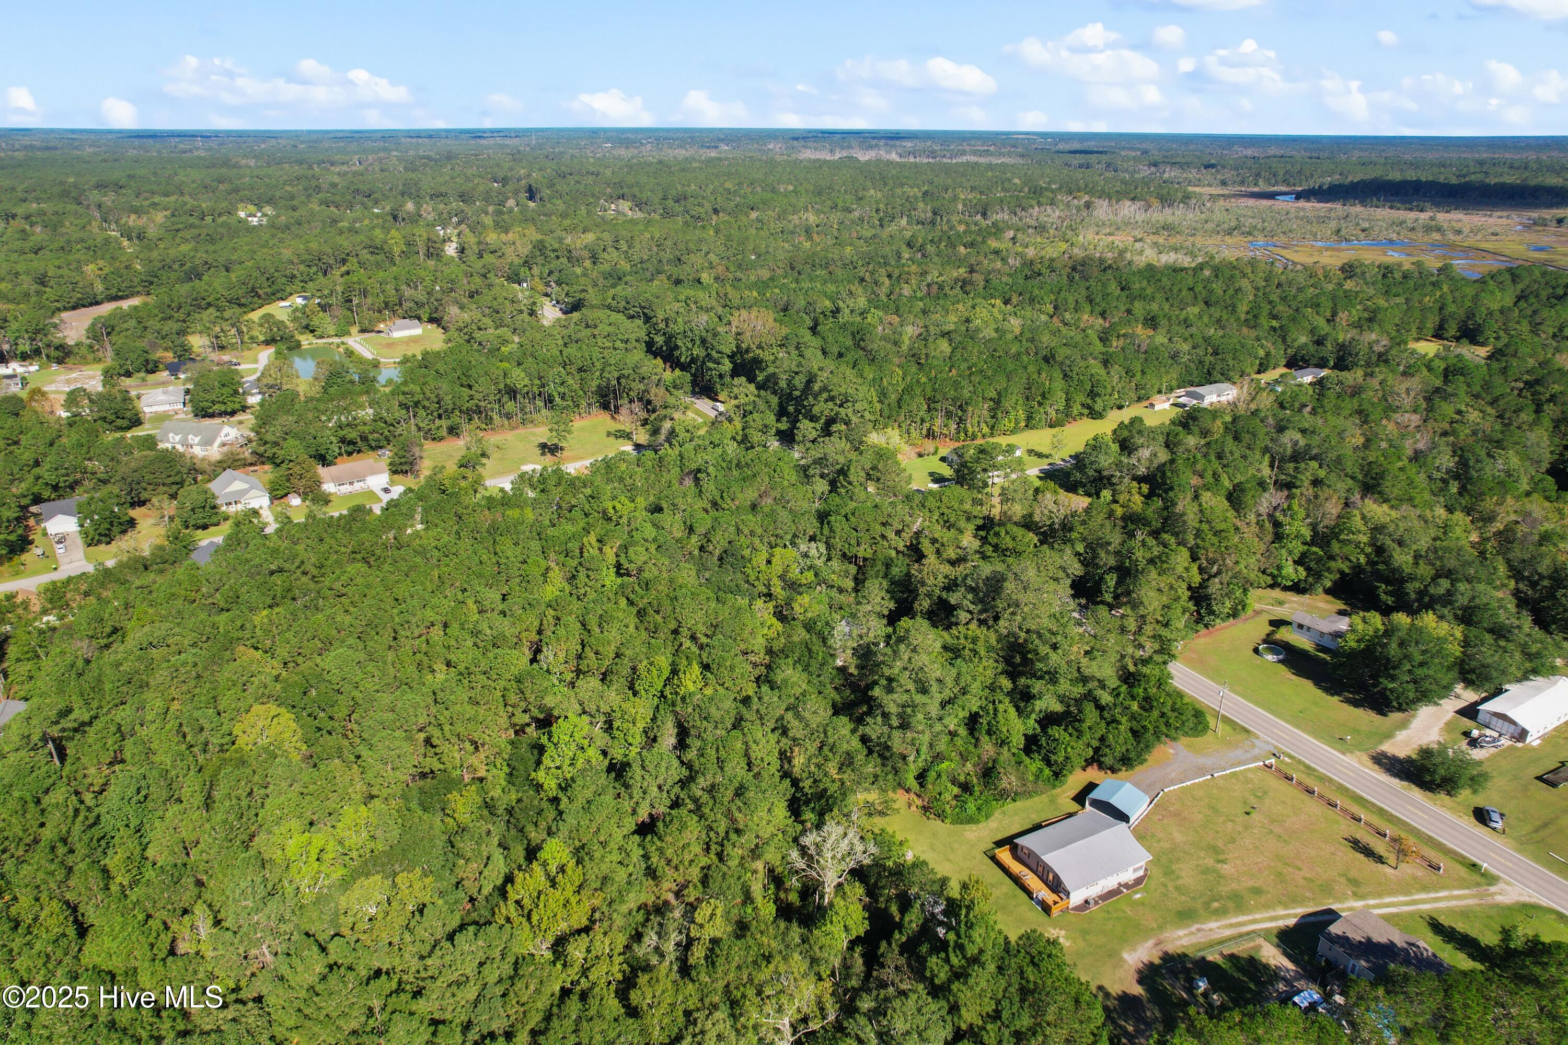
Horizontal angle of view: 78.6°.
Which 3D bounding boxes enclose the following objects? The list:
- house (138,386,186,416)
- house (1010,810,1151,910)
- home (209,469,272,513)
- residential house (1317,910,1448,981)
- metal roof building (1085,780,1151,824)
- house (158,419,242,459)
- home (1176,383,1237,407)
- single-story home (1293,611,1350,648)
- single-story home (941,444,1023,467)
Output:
[{"bbox_3d":[-236.769,-46.950,366.089,14.000,5.800,14.000,-11,25,-26],"label":"house"},{"bbox_3d":[43.808,48.524,140.731,15.400,4.900,11.700,-11,25,-25],"label":"house"},{"bbox_3d":[-156.454,-9.272,274.743,13.200,7.000,15.000,-14,27,-31],"label":"home"},{"bbox_3d":[77.803,56.389,123.249,10.000,4.100,13.200,-12,25,-27],"label":"residential house"},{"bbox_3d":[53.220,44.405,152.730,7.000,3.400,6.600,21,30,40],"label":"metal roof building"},{"bbox_3d":[-195.751,-29.104,320.732,23.500,8.000,12.000,6,23,14],"label":"house"},{"bbox_3d":[171.473,-52.072,385.114,20.800,4.600,9.200,-14,26,-30],"label":"home"},{"bbox_3d":[116.444,22.709,204.104,9.000,4.700,13.000,-18,28,-36],"label":"single-story home"},{"bbox_3d":[65.176,-22.044,311.297,25.000,4.700,8.800,-9,24,-21],"label":"single-story home"}]

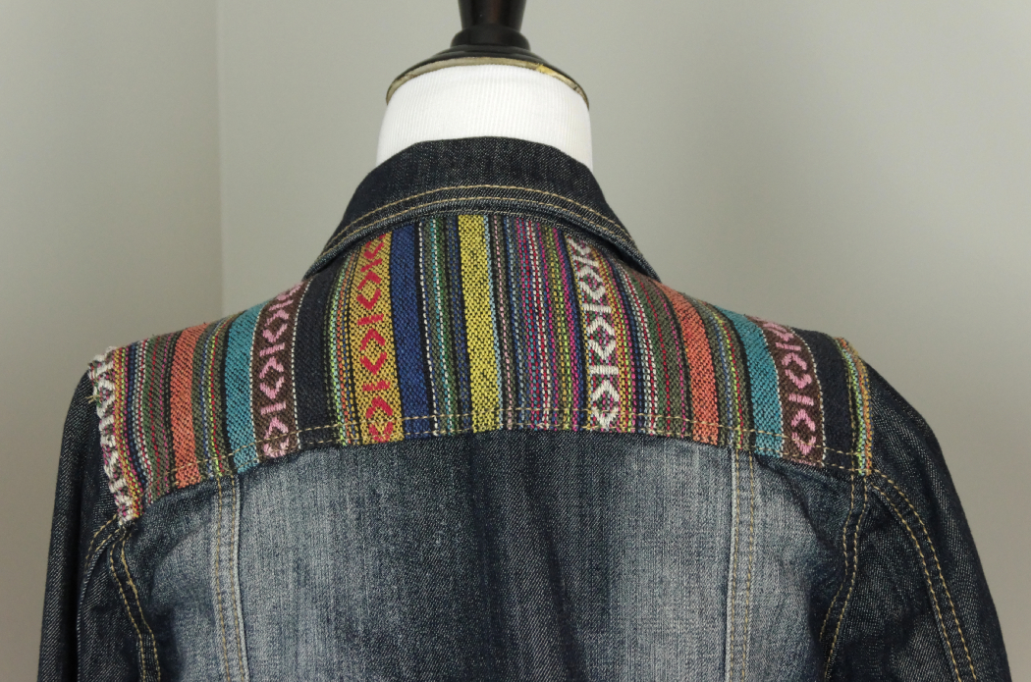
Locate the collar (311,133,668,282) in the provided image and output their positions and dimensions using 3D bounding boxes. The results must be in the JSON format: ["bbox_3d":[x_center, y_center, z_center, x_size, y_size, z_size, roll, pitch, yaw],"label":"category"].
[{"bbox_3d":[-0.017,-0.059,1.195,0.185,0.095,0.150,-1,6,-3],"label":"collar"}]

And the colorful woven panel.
[{"bbox_3d":[-0.017,0.006,1.165,0.395,0.162,0.125,-1,6,-3],"label":"colorful woven panel"}]

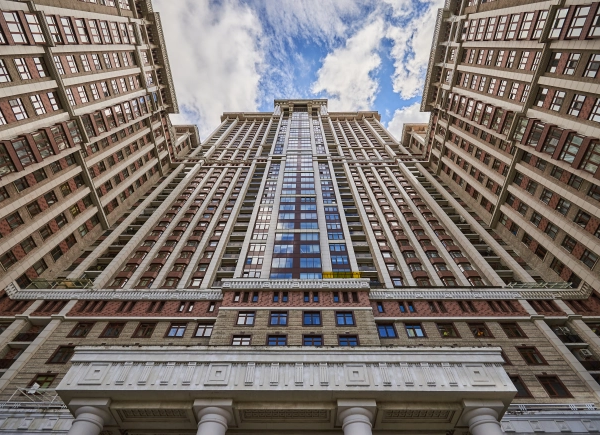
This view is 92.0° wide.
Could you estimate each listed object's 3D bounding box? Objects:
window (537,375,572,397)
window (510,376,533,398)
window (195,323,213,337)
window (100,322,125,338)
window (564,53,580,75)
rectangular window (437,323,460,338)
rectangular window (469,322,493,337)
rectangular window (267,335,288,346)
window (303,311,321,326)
[{"bbox_3d":[24.095,16.055,27.469,1.918,2.030,0.200,0,-59,1],"label":"window"},{"bbox_3d":[20.434,16.072,27.495,1.904,2.072,0.200,0,-59,1],"label":"window"},{"bbox_3d":[-11.661,13.821,35.393,2.150,2.120,0.220,0,-59,0],"label":"window"},{"bbox_3d":[-21.381,12.985,33.287,2.002,1.988,0.200,0,-59,1],"label":"window"},{"bbox_3d":[34.184,-19.143,36.245,0.200,1.745,2.270,0,-59,1],"label":"window"},{"bbox_3d":[16.828,12.865,32.920,1.966,1.977,0.200,0,-59,1],"label":"rectangular window"},{"bbox_3d":[22.027,13.791,35.273,2.150,2.120,0.220,0,-59,0],"label":"rectangular window"},{"bbox_3d":[-2.339,12.852,29.459,1.955,2.047,0.200,0,-59,1],"label":"rectangular window"},{"bbox_3d":[1.511,12.075,34.447,2.150,2.120,0.220,0,-59,0],"label":"window"}]

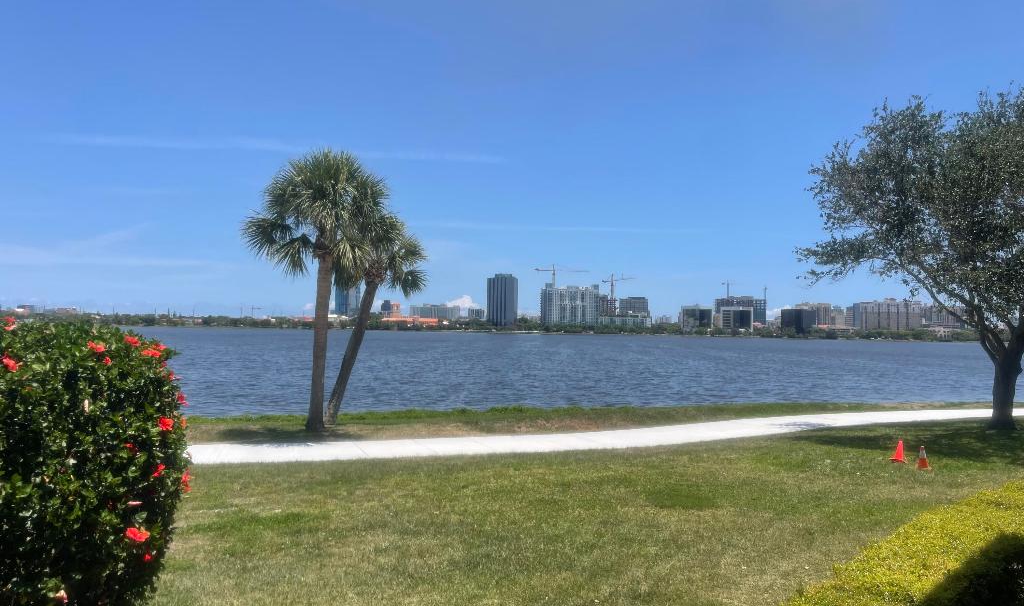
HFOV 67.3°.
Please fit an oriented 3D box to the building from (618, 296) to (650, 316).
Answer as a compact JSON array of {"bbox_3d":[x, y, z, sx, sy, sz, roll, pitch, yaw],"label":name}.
[{"bbox_3d":[230.952,21.681,1450.000,48.000,70.000,40.000,1,-2,-3],"label":"building"}]

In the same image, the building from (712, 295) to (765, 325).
[{"bbox_3d":[344.980,19.690,1161.030,72.000,57.450,40.000,0,-2,13],"label":"building"}]

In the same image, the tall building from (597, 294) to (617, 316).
[{"bbox_3d":[137.950,16.690,1121.000,26.000,55.600,26.000,1,-2,0],"label":"tall building"}]

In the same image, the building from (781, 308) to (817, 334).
[{"bbox_3d":[356.570,24.700,955.590,38.500,32.930,34.000,0,-2,12],"label":"building"}]

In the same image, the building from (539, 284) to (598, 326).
[{"bbox_3d":[70.480,8.200,931.030,68.000,57.290,28.000,1,-2,-5],"label":"building"}]

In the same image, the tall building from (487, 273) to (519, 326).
[{"bbox_3d":[-10.890,1.460,946.260,33.500,69.900,29.000,0,-2,7],"label":"tall building"}]

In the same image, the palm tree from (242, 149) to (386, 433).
[{"bbox_3d":[-4.674,-0.272,18.200,3.350,6.700,3.350,1,-2,0],"label":"palm tree"}]

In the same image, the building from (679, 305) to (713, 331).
[{"bbox_3d":[230.919,21.220,960.000,37.000,35.000,34.000,1,-2,9],"label":"building"}]

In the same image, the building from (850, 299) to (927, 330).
[{"bbox_3d":[615.174,26.212,1260.000,108.000,56.000,35.000,1,-2,0],"label":"building"}]

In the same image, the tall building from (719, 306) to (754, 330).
[{"bbox_3d":[286.020,23.360,980.640,41.000,35.720,30.000,0,-2,13],"label":"tall building"}]

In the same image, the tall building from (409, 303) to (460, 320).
[{"bbox_3d":[-151.151,26.329,1500.000,96.000,47.000,45.000,1,-2,-3],"label":"tall building"}]

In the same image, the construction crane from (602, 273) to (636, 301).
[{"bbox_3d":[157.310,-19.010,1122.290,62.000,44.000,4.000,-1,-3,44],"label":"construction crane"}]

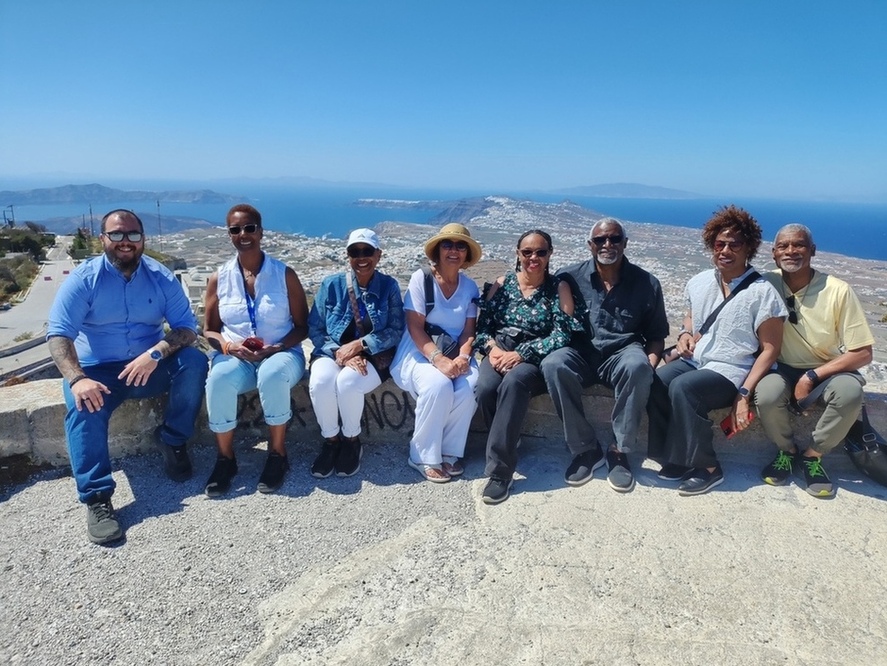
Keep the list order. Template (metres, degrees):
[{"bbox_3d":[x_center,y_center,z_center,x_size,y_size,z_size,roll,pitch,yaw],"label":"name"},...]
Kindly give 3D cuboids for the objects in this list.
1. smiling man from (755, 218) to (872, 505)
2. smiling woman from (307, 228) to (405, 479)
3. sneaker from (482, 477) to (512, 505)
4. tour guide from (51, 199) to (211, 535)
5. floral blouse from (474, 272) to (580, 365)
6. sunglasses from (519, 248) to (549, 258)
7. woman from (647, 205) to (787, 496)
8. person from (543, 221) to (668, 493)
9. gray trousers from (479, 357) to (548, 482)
[{"bbox_3d":[1.668,0.082,2.891,0.548,1.106,0.812,7,14,19],"label":"smiling man"},{"bbox_3d":[-0.398,0.053,2.925,0.457,1.025,0.650,1,13,-2],"label":"smiling woman"},{"bbox_3d":[0.246,0.604,2.686,0.102,0.102,0.274,6,14,18],"label":"sneaker"},{"bbox_3d":[-1.302,0.070,2.581,0.650,1.096,0.995,-1,14,-12],"label":"tour guide"},{"bbox_3d":[0.392,-0.038,2.971,0.477,0.457,0.406,4,13,10],"label":"floral blouse"},{"bbox_3d":[0.418,-0.365,2.946,0.142,0.046,0.142,4,13,8],"label":"sunglasses"},{"bbox_3d":[1.253,0.037,2.875,0.507,1.177,0.812,8,15,24],"label":"woman"},{"bbox_3d":[0.735,0.041,2.946,0.589,1.106,0.771,4,14,11],"label":"person"},{"bbox_3d":[0.341,0.314,2.909,0.376,0.487,0.721,5,14,14],"label":"gray trousers"}]

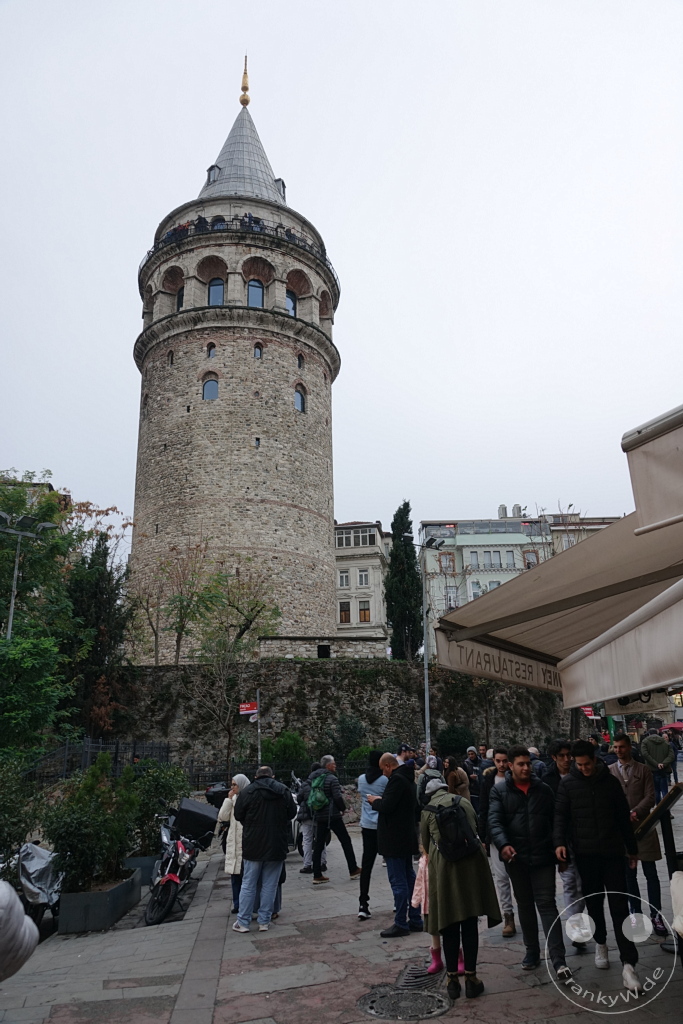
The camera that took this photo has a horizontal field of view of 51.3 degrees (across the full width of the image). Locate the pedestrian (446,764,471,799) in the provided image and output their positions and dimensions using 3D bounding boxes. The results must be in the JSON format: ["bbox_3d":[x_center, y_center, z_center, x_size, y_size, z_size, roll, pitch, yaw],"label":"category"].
[{"bbox_3d":[1.912,4.822,11.538,0.400,1.620,0.480,5,-19,-20],"label":"pedestrian"}]

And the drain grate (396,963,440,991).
[{"bbox_3d":[0.671,3.878,5.907,0.370,0.040,0.560,-6,-19,14],"label":"drain grate"}]

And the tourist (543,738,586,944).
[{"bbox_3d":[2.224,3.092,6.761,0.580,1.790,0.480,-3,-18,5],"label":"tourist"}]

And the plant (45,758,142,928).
[{"bbox_3d":[-3.151,4.277,9.462,0.850,1.950,1.950,0,-18,-4],"label":"plant"}]

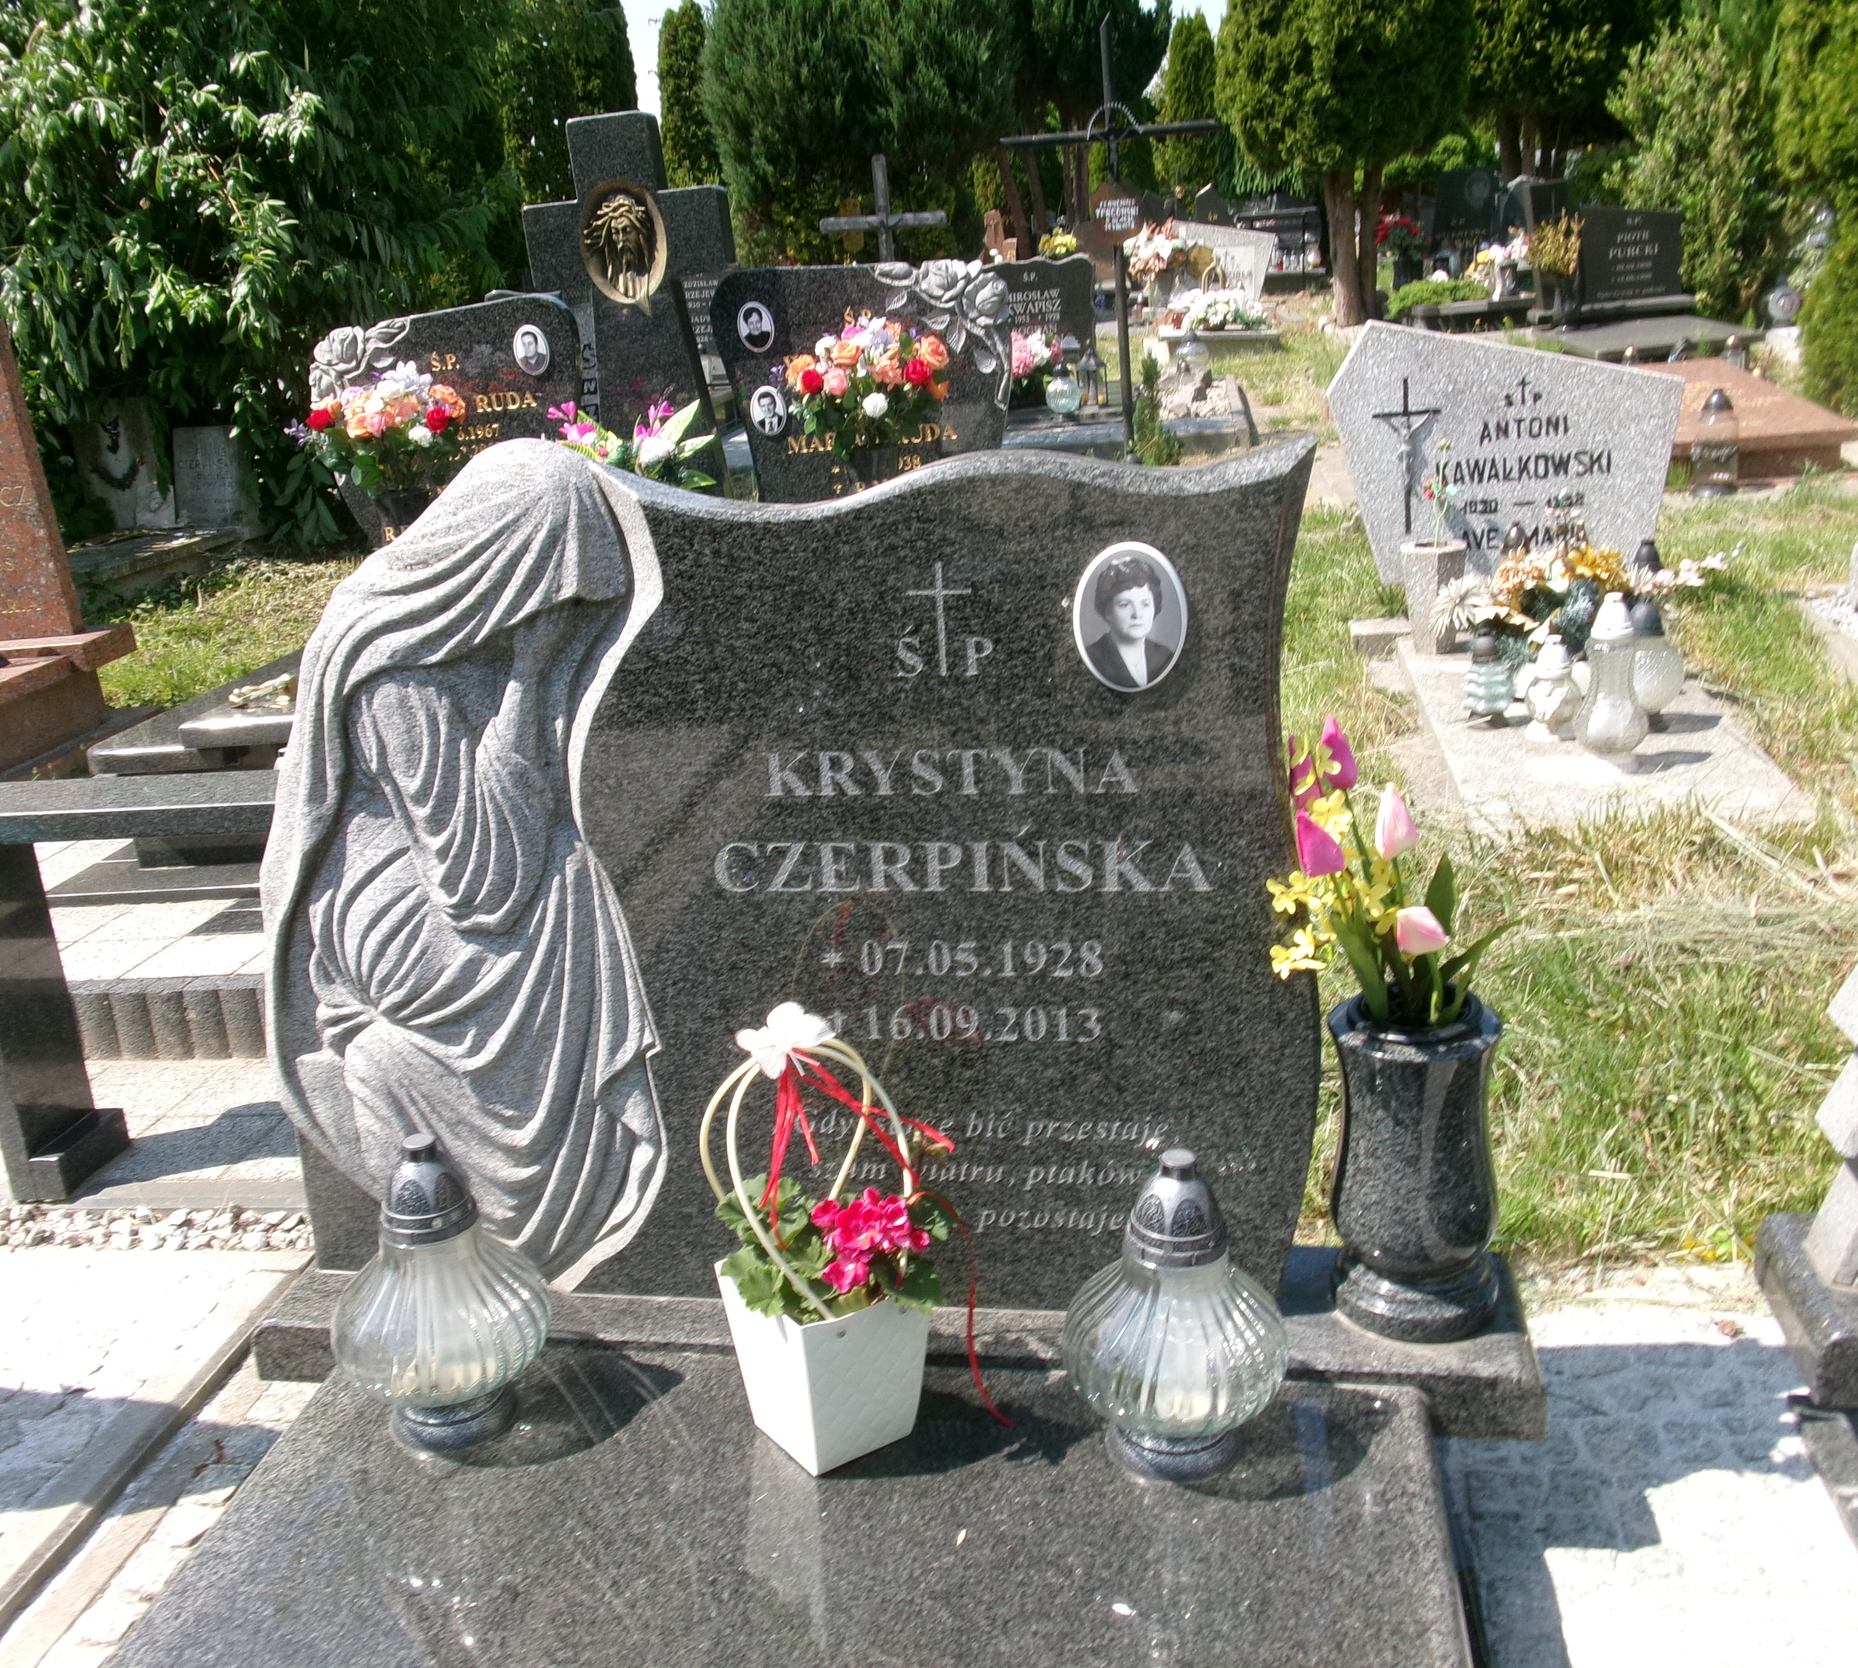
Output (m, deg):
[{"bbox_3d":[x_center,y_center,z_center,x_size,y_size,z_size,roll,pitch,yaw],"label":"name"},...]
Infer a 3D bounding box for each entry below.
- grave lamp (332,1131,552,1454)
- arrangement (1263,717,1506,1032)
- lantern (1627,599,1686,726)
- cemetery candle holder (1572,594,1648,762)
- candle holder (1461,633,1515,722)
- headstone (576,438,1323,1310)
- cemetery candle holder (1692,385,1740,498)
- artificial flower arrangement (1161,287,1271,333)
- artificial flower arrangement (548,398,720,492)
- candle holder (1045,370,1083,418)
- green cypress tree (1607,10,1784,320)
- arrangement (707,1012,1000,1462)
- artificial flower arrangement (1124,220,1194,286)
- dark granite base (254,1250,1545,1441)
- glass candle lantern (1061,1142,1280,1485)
[{"bbox_3d":[-0.432,0.392,1.555,0.182,0.283,0.182,0,18,9],"label":"grave lamp"},{"bbox_3d":[0.392,0.035,1.538,0.195,0.245,0.160,0,18,9],"label":"arrangement"},{"bbox_3d":[1.505,-0.360,3.750,0.147,0.262,0.147,0,18,9],"label":"lantern"},{"bbox_3d":[1.254,-0.287,3.272,0.127,0.305,0.127,-1,18,10],"label":"cemetery candle holder"},{"bbox_3d":[1.121,-0.316,3.602,0.103,0.175,0.103,-1,18,10],"label":"candle holder"},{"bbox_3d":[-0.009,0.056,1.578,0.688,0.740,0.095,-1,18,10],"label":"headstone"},{"bbox_3d":[2.797,-1.391,6.400,0.165,0.360,0.165,0,18,9],"label":"cemetery candle holder"},{"bbox_3d":[2.130,-3.887,13.264,0.740,0.295,0.400,-1,18,10],"label":"artificial flower arrangement"},{"bbox_3d":[-0.626,-0.784,3.800,0.360,0.300,0.280,0,18,9],"label":"artificial flower arrangement"},{"bbox_3d":[0.569,-1.881,7.656,0.148,0.187,0.148,-1,18,10],"label":"candle holder"},{"bbox_3d":[4.904,-4.232,11.532,1.075,1.912,1.022,-1,18,10],"label":"green cypress tree"},{"bbox_3d":[-0.072,0.316,1.462,0.180,0.389,0.160,-13,20,-25],"label":"arrangement"},{"bbox_3d":[1.460,-3.715,11.500,0.430,0.400,0.360,0,18,9],"label":"artificial flower arrangement"},{"bbox_3d":[-0.044,0.467,1.741,1.188,0.056,0.216,0,18,9],"label":"dark granite base"},{"bbox_3d":[0.199,0.388,1.470,0.182,0.283,0.182,0,18,9],"label":"glass candle lantern"}]

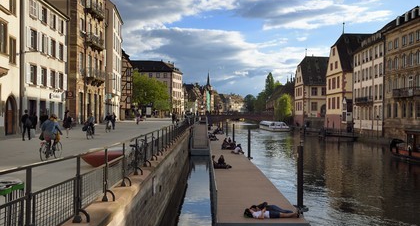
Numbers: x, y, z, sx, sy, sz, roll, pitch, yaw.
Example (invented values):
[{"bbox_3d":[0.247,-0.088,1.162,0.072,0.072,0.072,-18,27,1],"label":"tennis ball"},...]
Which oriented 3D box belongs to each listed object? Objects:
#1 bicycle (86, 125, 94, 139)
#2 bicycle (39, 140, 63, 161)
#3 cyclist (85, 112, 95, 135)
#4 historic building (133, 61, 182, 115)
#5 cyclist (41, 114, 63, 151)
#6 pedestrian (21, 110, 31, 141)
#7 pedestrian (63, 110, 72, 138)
[{"bbox_3d":[-7.521,1.152,27.900,0.580,1.020,1.700,0,0,3],"label":"bicycle"},{"bbox_3d":[-5.800,1.170,16.100,0.580,1.020,1.700,0,0,10],"label":"bicycle"},{"bbox_3d":[-7.540,0.686,27.900,0.580,1.370,0.800,0,0,3],"label":"cyclist"},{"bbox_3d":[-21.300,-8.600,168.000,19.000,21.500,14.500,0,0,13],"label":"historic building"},{"bbox_3d":[-5.756,0.686,16.100,0.650,1.330,0.800,0,0,10],"label":"cyclist"},{"bbox_3d":[-10.526,0.728,25.400,0.580,1.770,0.420,0,0,7],"label":"pedestrian"},{"bbox_3d":[-8.731,0.693,27.200,0.480,1.700,0.500,0,0,-30],"label":"pedestrian"}]

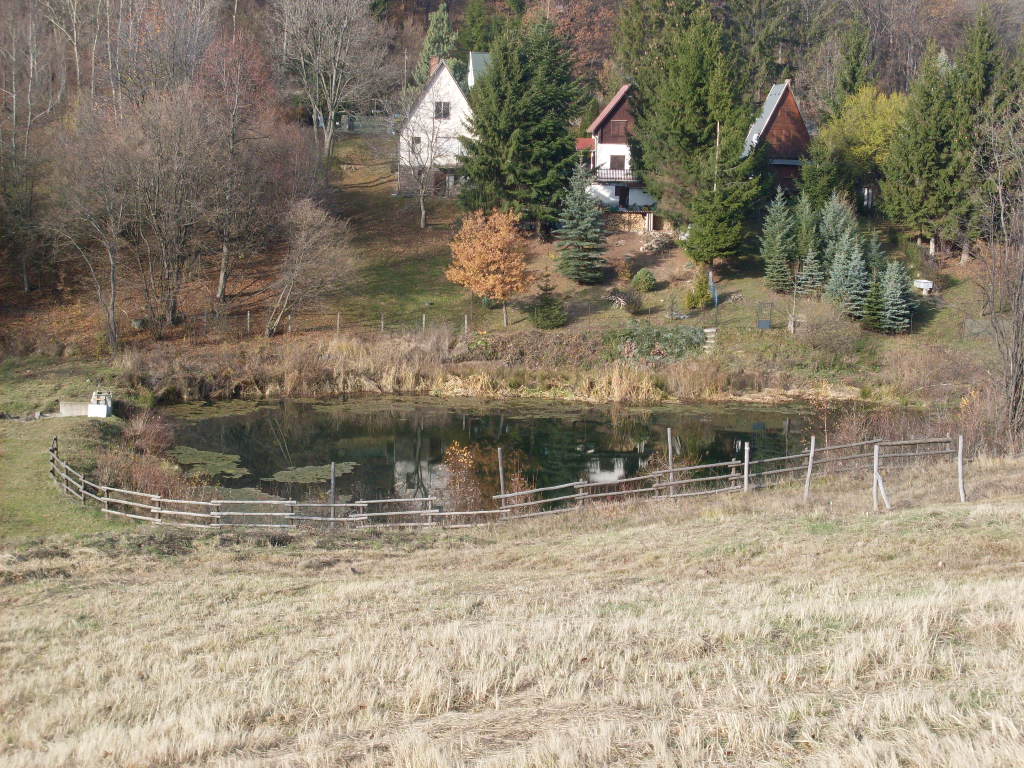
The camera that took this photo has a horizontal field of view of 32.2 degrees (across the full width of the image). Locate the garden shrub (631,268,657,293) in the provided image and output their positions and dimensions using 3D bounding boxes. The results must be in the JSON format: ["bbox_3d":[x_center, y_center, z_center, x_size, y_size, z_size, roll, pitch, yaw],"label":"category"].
[{"bbox_3d":[9.150,-7.200,123.540,1.810,1.670,1.810,1,9,0],"label":"garden shrub"}]

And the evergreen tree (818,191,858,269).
[{"bbox_3d":[22.930,-10.630,124.660,2.810,5.880,2.810,1,9,0],"label":"evergreen tree"}]

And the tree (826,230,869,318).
[{"bbox_3d":[22.596,-7.364,119.543,2.829,5.930,2.829,1,9,0],"label":"tree"}]

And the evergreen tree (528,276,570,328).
[{"bbox_3d":[2.380,-5.320,115.910,2.610,3.410,2.610,1,9,0],"label":"evergreen tree"}]

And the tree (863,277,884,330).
[{"bbox_3d":[23.390,-5.140,114.830,1.420,3.630,1.420,1,9,0],"label":"tree"}]

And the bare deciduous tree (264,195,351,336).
[{"bbox_3d":[-12.960,-7.360,112.480,5.450,8.760,5.180,1,9,0],"label":"bare deciduous tree"}]

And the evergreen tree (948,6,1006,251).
[{"bbox_3d":[33.739,-18.111,128.942,4.504,17.960,4.504,1,9,0],"label":"evergreen tree"}]

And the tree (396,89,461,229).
[{"bbox_3d":[-6.402,-17.256,136.073,4.907,10.650,4.907,1,9,0],"label":"tree"}]

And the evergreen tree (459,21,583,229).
[{"bbox_3d":[0.650,-19.440,134.770,9.420,16.000,9.420,1,9,0],"label":"evergreen tree"}]

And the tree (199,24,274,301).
[{"bbox_3d":[-18.493,-14.375,118.707,5.083,17.939,5.083,1,9,0],"label":"tree"}]

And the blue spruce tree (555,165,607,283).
[{"bbox_3d":[4.890,-11.270,124.870,3.800,8.560,3.800,1,9,0],"label":"blue spruce tree"}]

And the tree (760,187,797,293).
[{"bbox_3d":[18.781,-10.098,125.087,2.537,7.315,2.537,1,9,0],"label":"tree"}]

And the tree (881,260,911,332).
[{"bbox_3d":[24.840,-5.650,114.660,2.070,4.660,2.070,1,9,0],"label":"tree"}]

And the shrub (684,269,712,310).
[{"bbox_3d":[12.768,-6.467,121.515,1.917,2.883,1.917,1,9,0],"label":"shrub"}]

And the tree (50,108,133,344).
[{"bbox_3d":[-25.743,-9.503,108.664,5.265,15.041,5.265,1,9,0],"label":"tree"}]

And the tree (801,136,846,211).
[{"bbox_3d":[24.280,-16.170,138.370,3.590,6.190,3.590,1,9,0],"label":"tree"}]

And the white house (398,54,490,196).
[{"bbox_3d":[-5.900,-21.590,148.830,7.320,11.270,9.000,1,9,-4],"label":"white house"}]

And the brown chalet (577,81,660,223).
[{"bbox_3d":[9.596,-19.854,151.107,7.200,11.020,7.800,1,9,0],"label":"brown chalet"}]

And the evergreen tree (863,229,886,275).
[{"bbox_3d":[25.651,-9.018,125.596,1.769,3.817,1.769,1,9,0],"label":"evergreen tree"}]

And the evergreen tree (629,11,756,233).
[{"bbox_3d":[13.960,-20.230,135.750,9.790,16.930,9.790,1,9,0],"label":"evergreen tree"}]

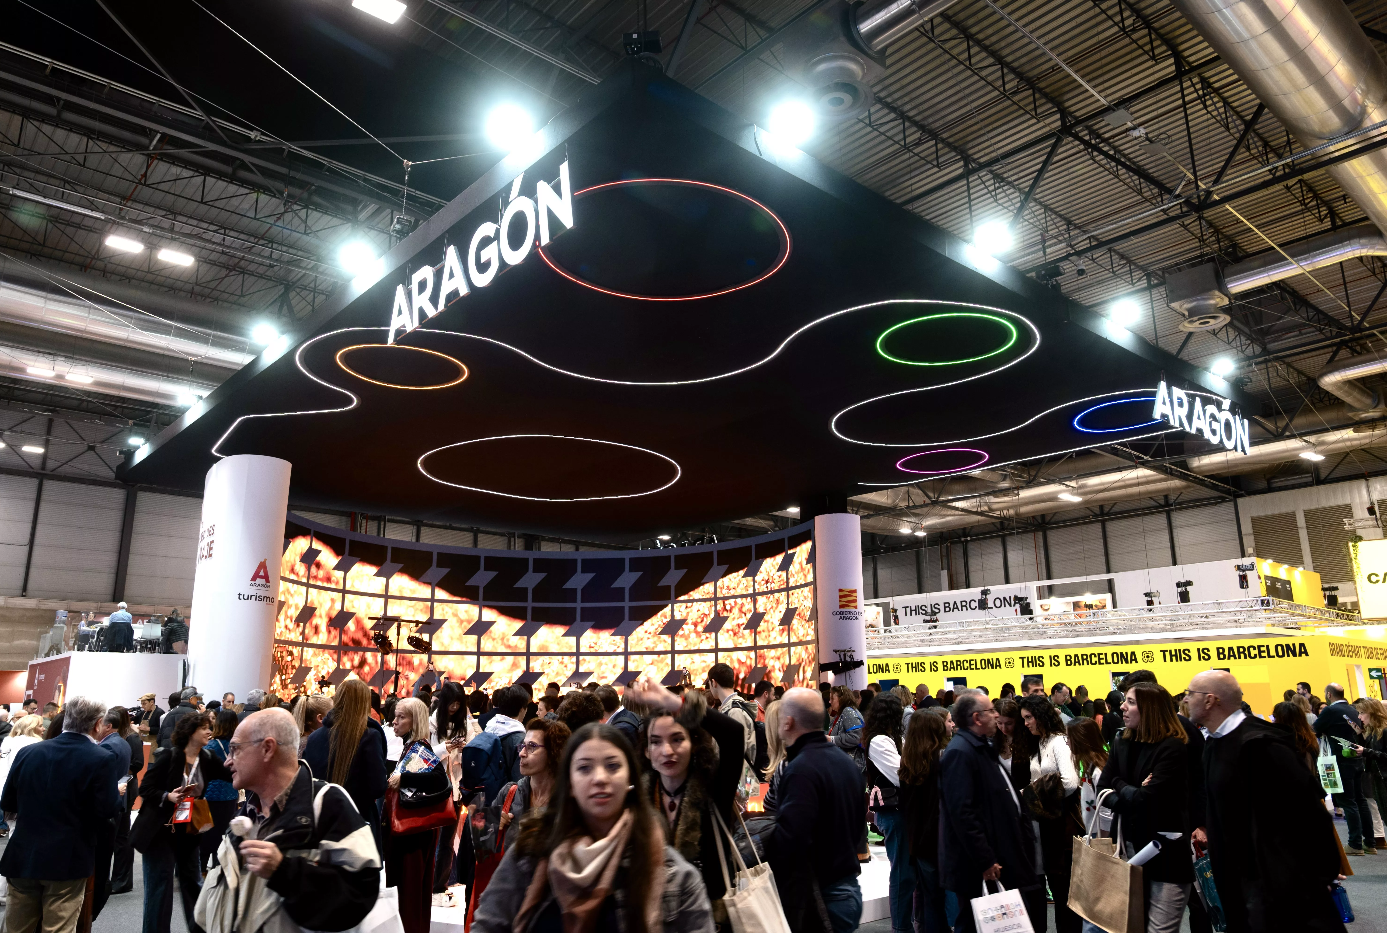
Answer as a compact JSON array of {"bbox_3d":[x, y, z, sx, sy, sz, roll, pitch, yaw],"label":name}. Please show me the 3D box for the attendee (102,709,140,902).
[{"bbox_3d":[-5.383,3.134,8.793,0.360,1.670,0.500,-8,-16,26],"label":"attendee"}]

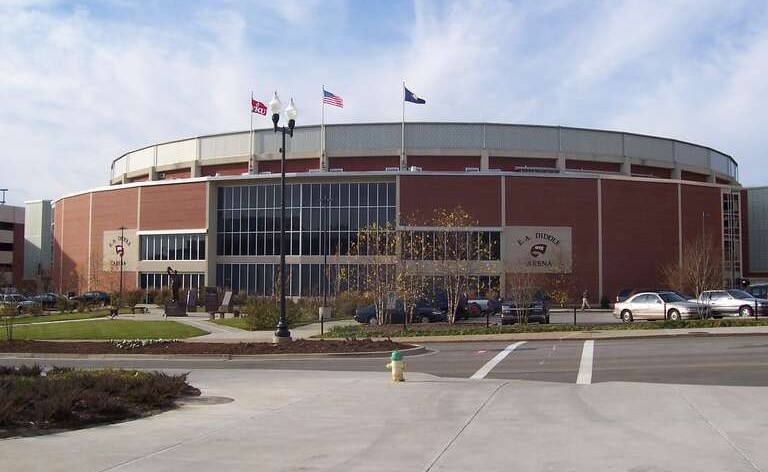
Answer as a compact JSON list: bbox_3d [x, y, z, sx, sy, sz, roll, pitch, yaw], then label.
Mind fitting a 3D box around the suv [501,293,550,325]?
[{"bbox_3d":[7.365,3.817,42.850,1.820,1.680,4.500,0,-3,-1],"label":"suv"}]

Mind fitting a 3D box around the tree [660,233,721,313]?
[{"bbox_3d":[14.183,1.787,37.765,2.800,3.950,2.700,0,-3,0],"label":"tree"}]

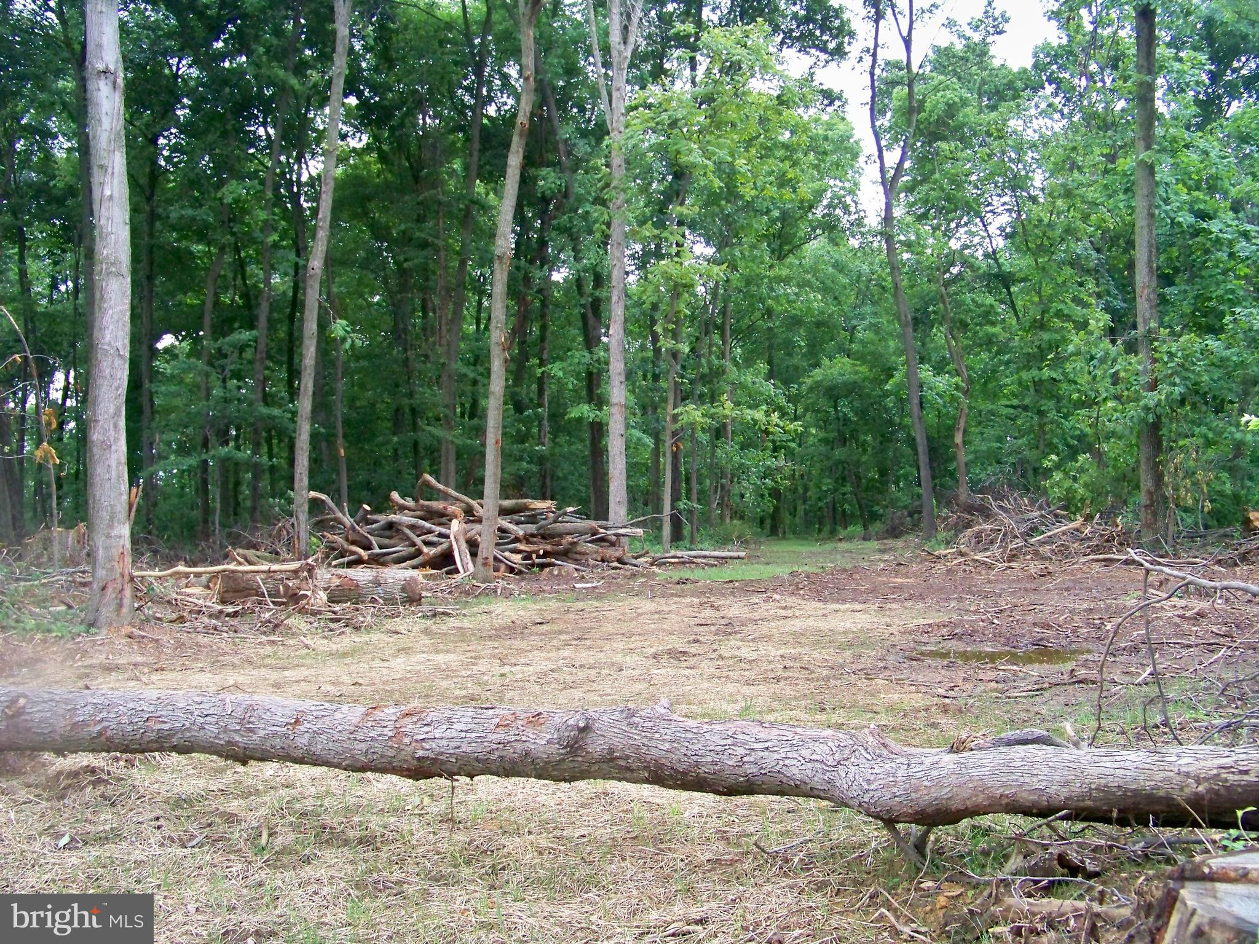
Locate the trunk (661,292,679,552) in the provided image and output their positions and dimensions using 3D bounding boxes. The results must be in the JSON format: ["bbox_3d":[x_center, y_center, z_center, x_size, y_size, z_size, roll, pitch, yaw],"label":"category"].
[{"bbox_3d":[0.697,-0.848,20.500,0.220,4.471,0.200,2,0,0],"label":"trunk"}]

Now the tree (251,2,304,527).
[{"bbox_3d":[-7.355,-4.272,25.000,0.420,11.133,0.360,4,0,0],"label":"tree"}]

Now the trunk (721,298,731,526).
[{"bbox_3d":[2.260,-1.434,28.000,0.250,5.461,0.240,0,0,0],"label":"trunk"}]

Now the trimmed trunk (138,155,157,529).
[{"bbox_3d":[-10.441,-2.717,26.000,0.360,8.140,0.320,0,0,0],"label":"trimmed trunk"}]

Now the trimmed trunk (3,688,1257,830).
[{"bbox_3d":[-0.209,1.246,5.300,5.761,0.420,0.370,1,1,8],"label":"trimmed trunk"}]

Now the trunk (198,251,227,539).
[{"bbox_3d":[-8.147,-1.521,23.500,0.380,5.841,0.320,2,0,0],"label":"trunk"}]

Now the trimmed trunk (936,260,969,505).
[{"bbox_3d":[6.865,-1.776,25.500,0.650,5.454,0.400,0,0,0],"label":"trimmed trunk"}]

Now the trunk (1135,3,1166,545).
[{"bbox_3d":[9.538,-3.687,22.000,0.500,10.097,0.480,0,0,0],"label":"trunk"}]

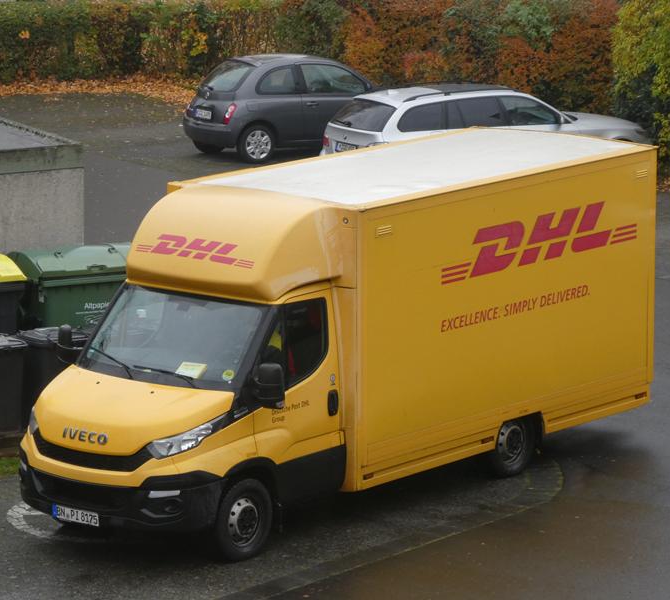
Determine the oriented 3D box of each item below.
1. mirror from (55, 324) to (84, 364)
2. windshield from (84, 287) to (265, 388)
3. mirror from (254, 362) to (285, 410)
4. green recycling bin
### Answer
[{"bbox_3d":[-2.343,0.421,30.349,0.150,0.380,0.230,-9,14,-38],"label":"mirror"},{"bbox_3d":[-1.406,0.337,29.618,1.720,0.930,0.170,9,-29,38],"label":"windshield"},{"bbox_3d":[-0.534,0.712,28.894,0.230,0.380,0.150,6,12,27],"label":"mirror"},{"bbox_3d":[-2.563,0.202,35.816,1.330,1.430,1.080,-5,12,-25],"label":"green recycling bin"}]

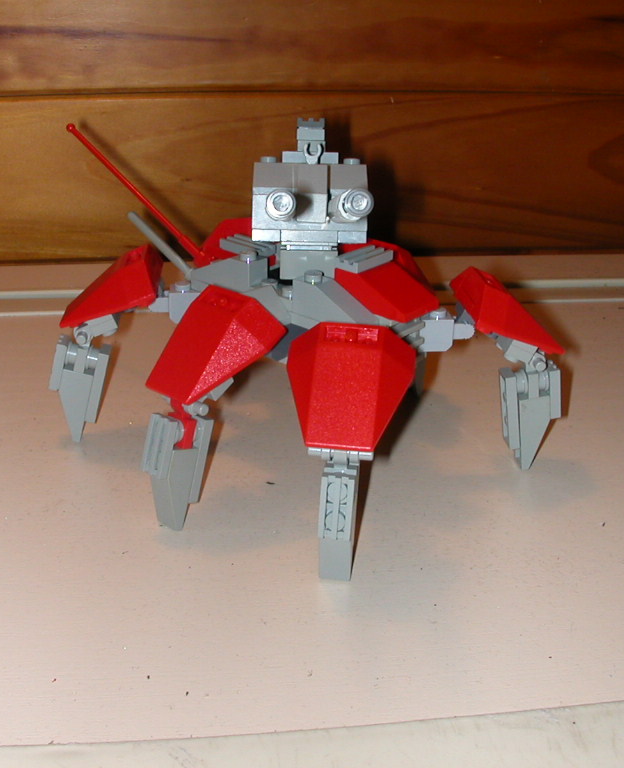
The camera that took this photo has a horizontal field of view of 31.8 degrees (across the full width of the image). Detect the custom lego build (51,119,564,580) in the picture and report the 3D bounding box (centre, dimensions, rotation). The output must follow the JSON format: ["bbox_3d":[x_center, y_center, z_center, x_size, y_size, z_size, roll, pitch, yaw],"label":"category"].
[{"bbox_3d":[-0.003,-0.022,0.312,0.157,0.094,0.140,3,26,5],"label":"custom lego build"}]

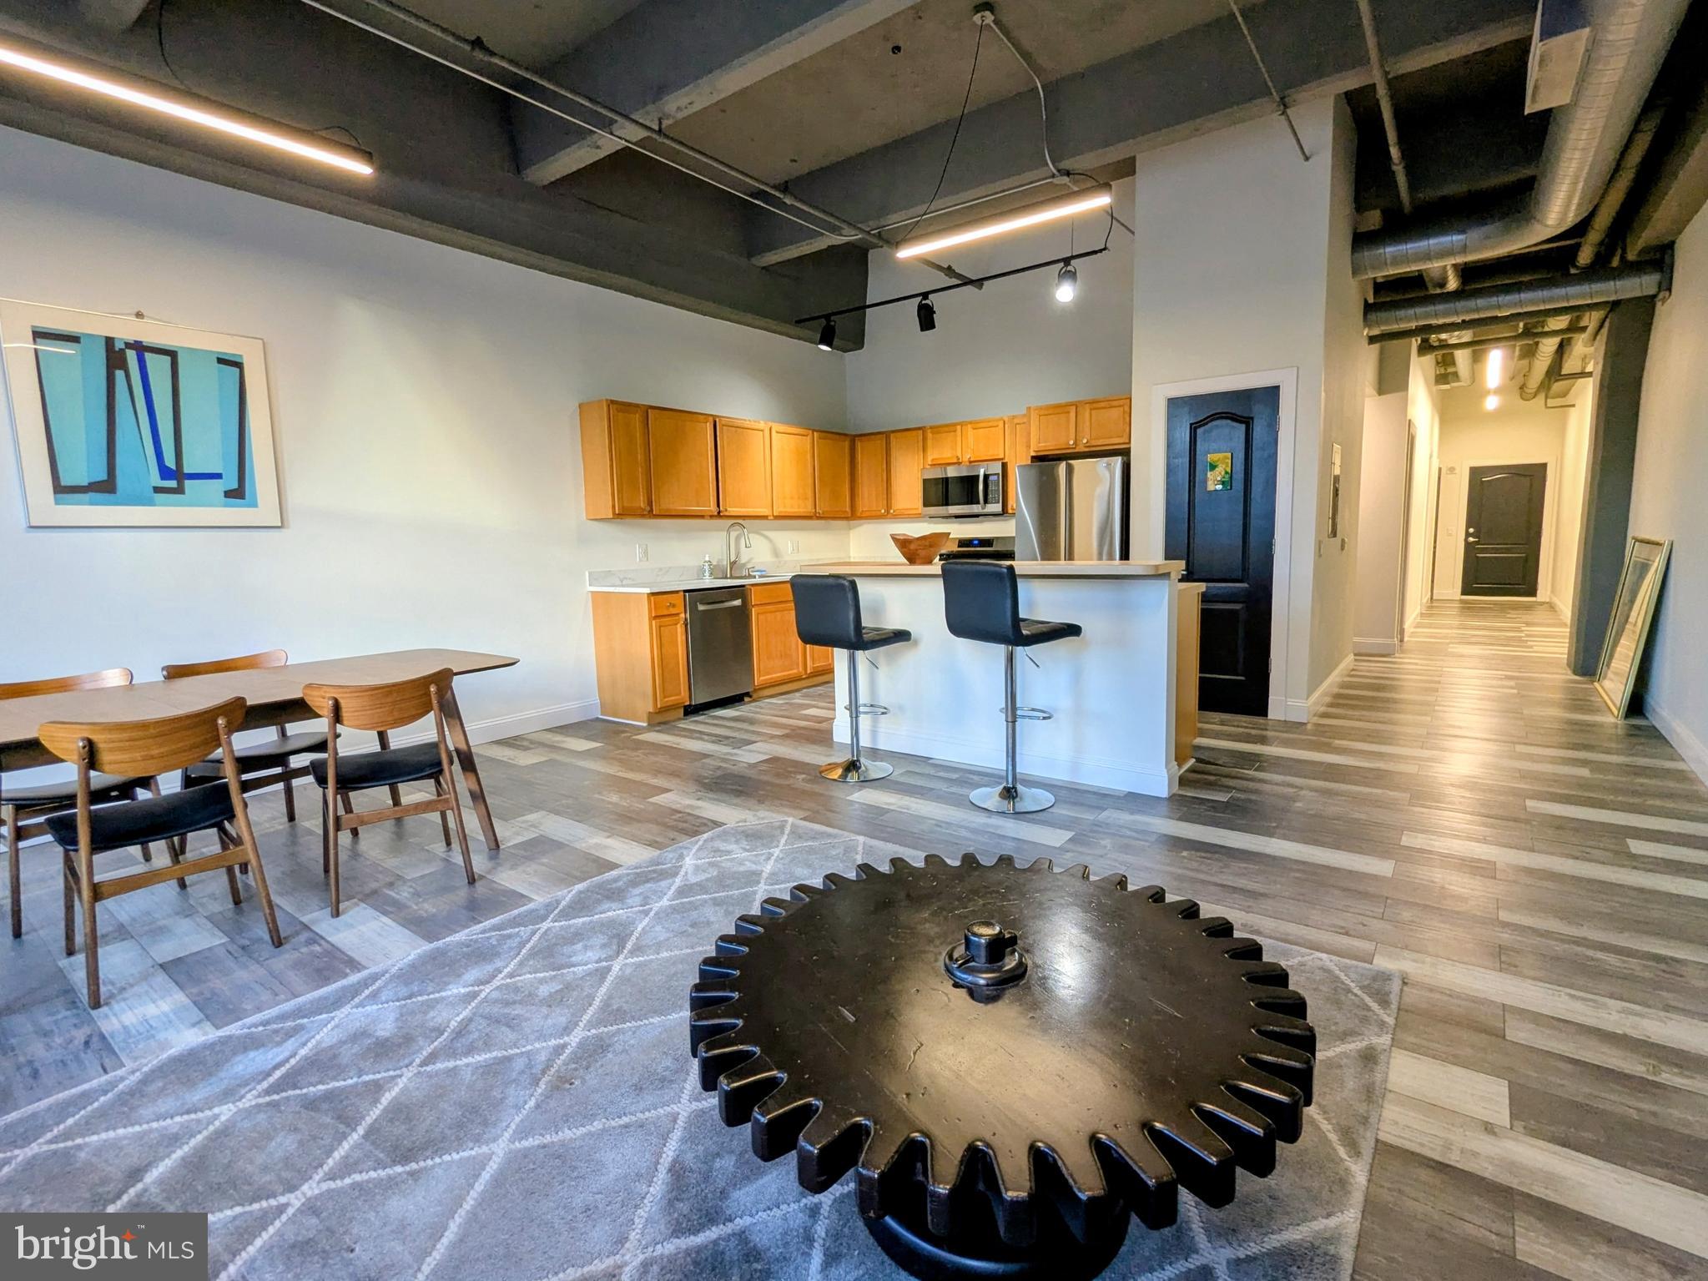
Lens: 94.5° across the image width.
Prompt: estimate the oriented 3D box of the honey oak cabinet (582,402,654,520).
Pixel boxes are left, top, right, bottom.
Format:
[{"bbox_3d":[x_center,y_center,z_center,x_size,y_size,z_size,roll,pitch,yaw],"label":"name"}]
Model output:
[{"bbox_3d":[-1.615,-1.207,5.374,0.315,0.760,0.325,4,9,38],"label":"honey oak cabinet"}]

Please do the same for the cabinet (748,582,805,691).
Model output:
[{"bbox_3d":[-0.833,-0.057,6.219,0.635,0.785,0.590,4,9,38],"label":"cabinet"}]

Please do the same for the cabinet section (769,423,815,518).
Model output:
[{"bbox_3d":[-0.616,-1.408,6.715,0.315,0.766,0.550,4,9,37],"label":"cabinet section"}]

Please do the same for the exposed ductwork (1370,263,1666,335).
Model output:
[{"bbox_3d":[4.648,-2.452,5.705,1.660,0.225,0.225,3,9,37],"label":"exposed ductwork"}]

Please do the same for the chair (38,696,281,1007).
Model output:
[{"bbox_3d":[-2.119,0.572,2.401,0.525,0.775,0.448,4,9,41],"label":"chair"}]

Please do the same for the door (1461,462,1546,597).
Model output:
[{"bbox_3d":[9.968,-1.667,12.125,0.910,2.030,0.050,3,9,37],"label":"door"}]

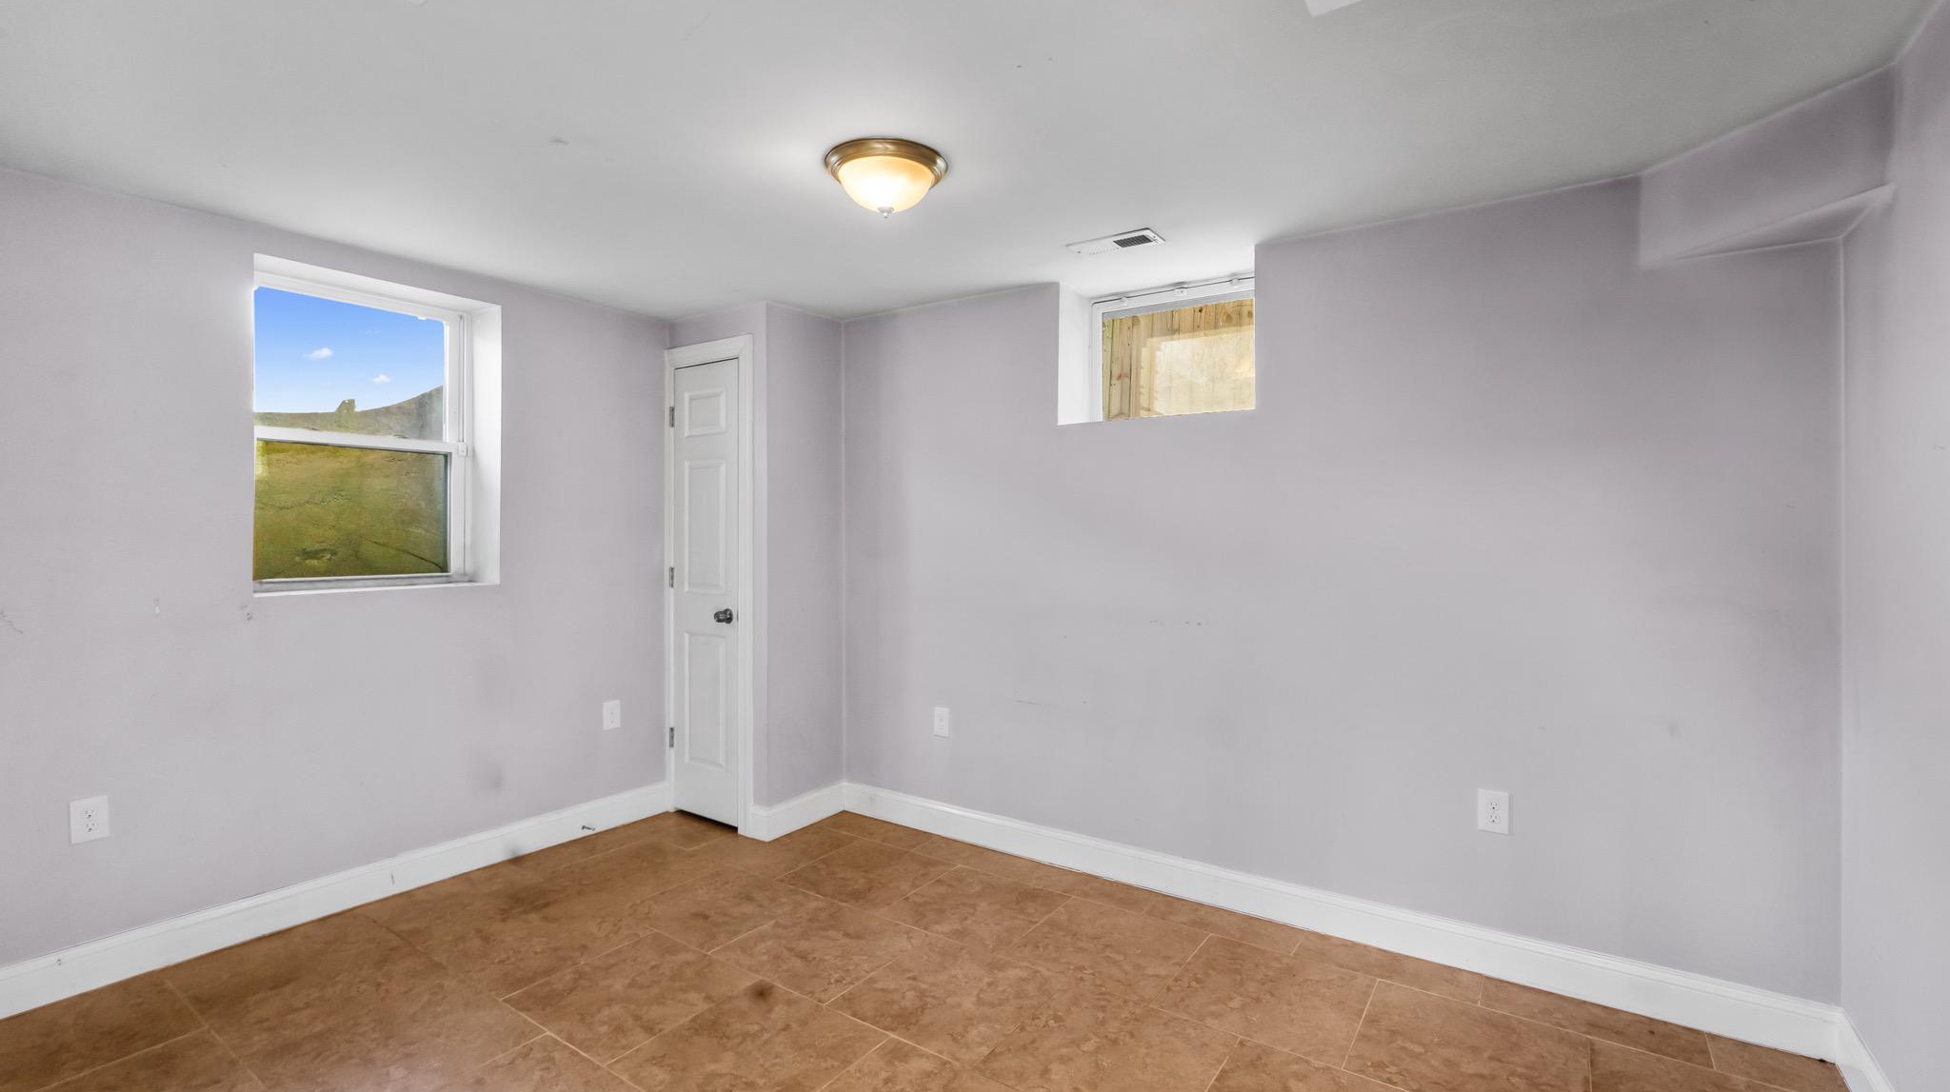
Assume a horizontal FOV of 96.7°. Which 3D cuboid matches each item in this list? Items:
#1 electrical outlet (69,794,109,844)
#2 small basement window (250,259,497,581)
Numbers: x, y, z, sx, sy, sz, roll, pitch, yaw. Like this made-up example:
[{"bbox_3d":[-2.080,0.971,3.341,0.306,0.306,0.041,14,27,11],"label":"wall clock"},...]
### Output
[{"bbox_3d":[-2.509,0.781,2.461,0.012,0.117,0.075,1,1,34],"label":"electrical outlet"},{"bbox_3d":[-2.300,-0.393,3.237,0.080,1.092,0.775,1,1,34],"label":"small basement window"}]

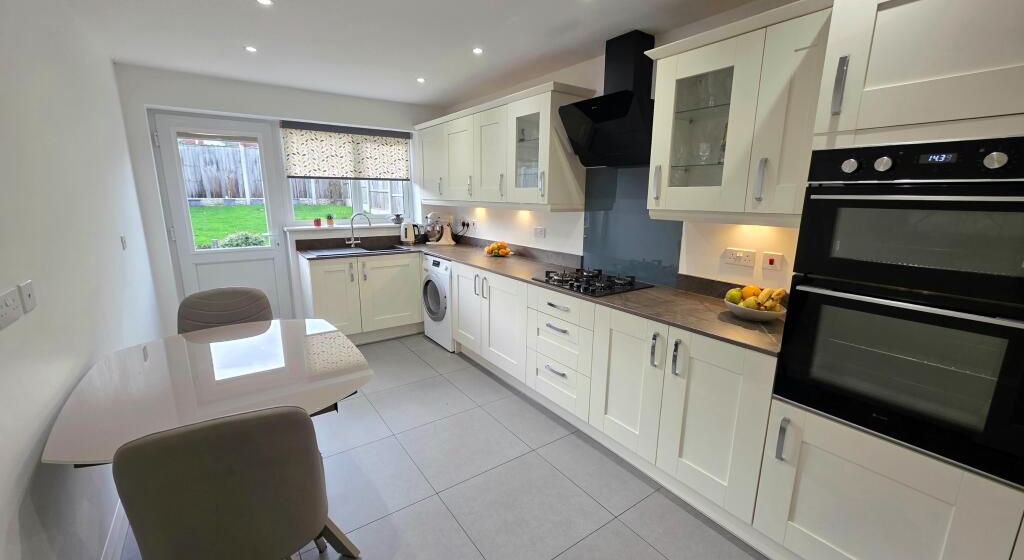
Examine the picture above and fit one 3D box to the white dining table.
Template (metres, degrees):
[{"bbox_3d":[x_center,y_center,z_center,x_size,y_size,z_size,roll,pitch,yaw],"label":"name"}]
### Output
[{"bbox_3d":[-1.173,0.722,1.683,0.925,0.760,1.180,-9,15,-35],"label":"white dining table"}]

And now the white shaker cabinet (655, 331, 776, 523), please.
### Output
[{"bbox_3d":[0.856,0.604,1.668,0.022,0.717,0.443,-9,15,-35],"label":"white shaker cabinet"}]

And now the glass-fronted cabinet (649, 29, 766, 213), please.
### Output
[{"bbox_3d":[0.999,-0.715,1.889,0.327,0.722,0.493,-9,15,-35],"label":"glass-fronted cabinet"}]

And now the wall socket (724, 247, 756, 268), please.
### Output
[{"bbox_3d":[1.193,-0.116,2.012,0.015,0.086,0.146,-9,15,-36],"label":"wall socket"}]

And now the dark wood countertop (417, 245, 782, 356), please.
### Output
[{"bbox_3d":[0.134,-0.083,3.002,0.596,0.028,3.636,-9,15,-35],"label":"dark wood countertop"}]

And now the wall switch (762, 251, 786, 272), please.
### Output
[{"bbox_3d":[1.308,-0.089,1.932,0.010,0.084,0.086,-8,15,-36],"label":"wall switch"}]

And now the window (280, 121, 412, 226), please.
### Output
[{"bbox_3d":[-1.696,-1.098,4.097,1.290,0.950,0.070,-8,15,-36],"label":"window"}]

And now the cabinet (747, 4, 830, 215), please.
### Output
[{"bbox_3d":[1.256,-0.657,1.612,0.331,0.739,0.304,-8,15,-36],"label":"cabinet"}]

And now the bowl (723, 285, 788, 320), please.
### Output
[{"bbox_3d":[1.147,0.104,1.806,0.235,0.132,0.265,-9,15,-35],"label":"bowl"}]

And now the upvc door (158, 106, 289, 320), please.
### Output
[{"bbox_3d":[-2.595,-0.396,3.576,0.820,2.086,0.070,-8,15,-36],"label":"upvc door"}]

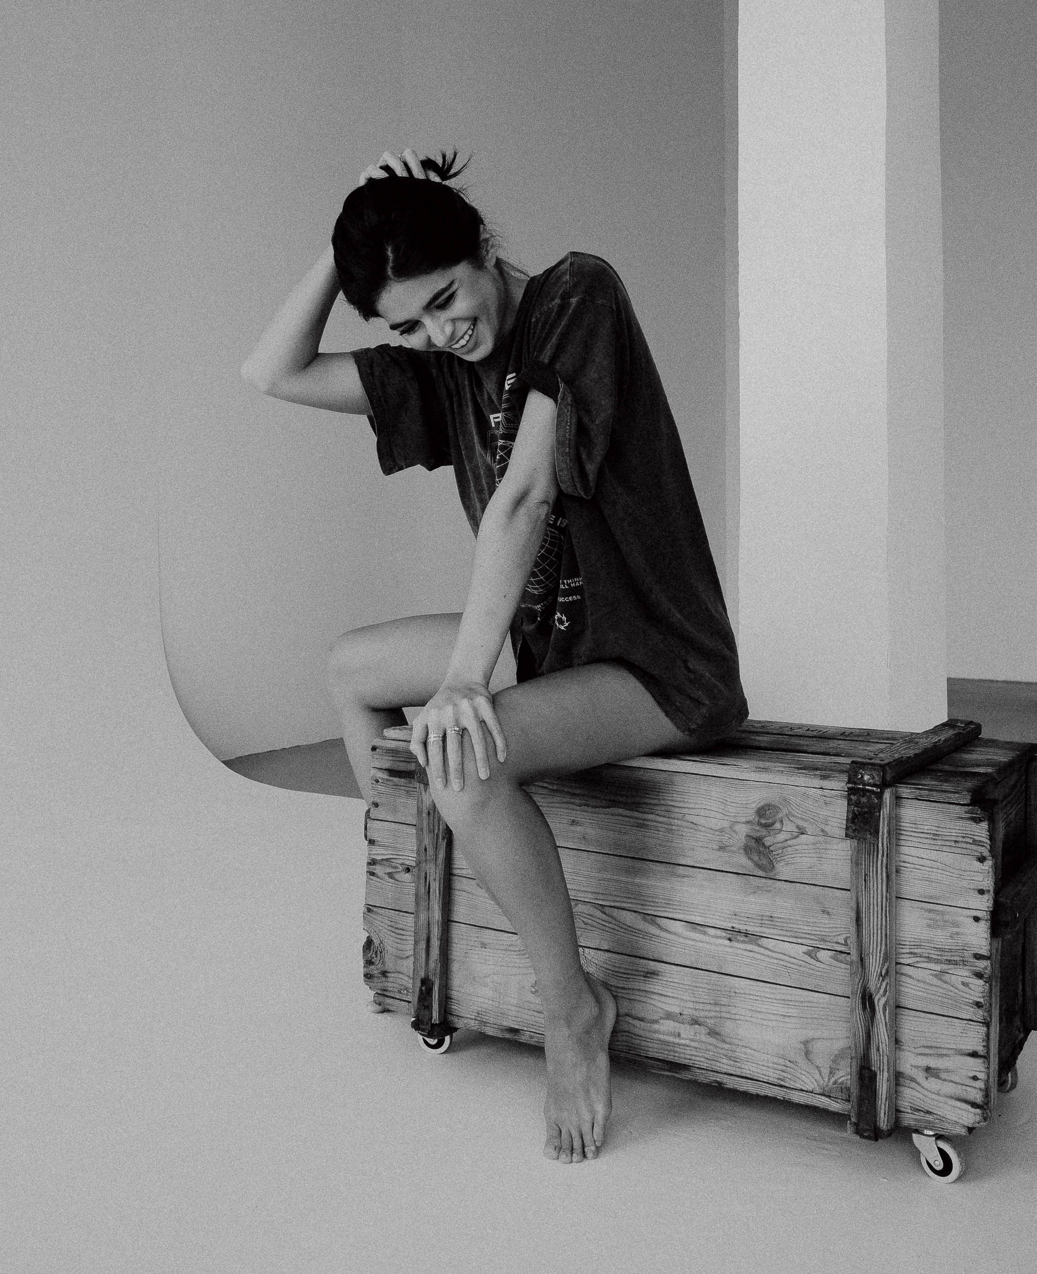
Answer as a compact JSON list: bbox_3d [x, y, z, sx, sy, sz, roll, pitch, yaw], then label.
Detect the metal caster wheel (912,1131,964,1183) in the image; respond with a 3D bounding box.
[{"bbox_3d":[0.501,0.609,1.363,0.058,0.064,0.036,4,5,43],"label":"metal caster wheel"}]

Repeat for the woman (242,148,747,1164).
[{"bbox_3d":[-0.030,-0.015,1.723,0.680,1.260,0.720,-3,5,-37],"label":"woman"}]

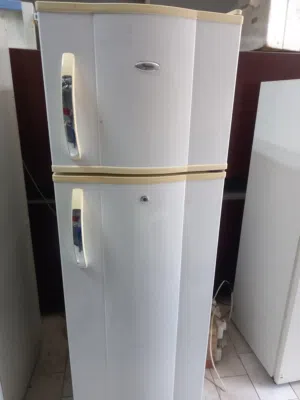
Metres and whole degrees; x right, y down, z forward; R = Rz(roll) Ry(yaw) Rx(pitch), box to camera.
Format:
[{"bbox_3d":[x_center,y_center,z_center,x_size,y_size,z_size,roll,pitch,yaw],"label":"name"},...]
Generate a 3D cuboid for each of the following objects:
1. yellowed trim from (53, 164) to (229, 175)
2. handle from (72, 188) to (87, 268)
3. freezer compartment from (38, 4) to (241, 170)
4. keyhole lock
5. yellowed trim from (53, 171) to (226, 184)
[{"bbox_3d":[-0.019,-0.105,0.965,0.592,0.023,0.070,-2,19,-8],"label":"yellowed trim"},{"bbox_3d":[-0.241,0.111,0.982,0.038,0.300,0.045,-2,19,-8],"label":"handle"},{"bbox_3d":[-0.053,-0.400,1.134,0.595,0.471,0.580,-2,19,-8],"label":"freezer compartment"},{"bbox_3d":[-0.019,-0.003,0.965,0.023,0.023,0.012,-2,19,-8],"label":"keyhole lock"},{"bbox_3d":[-0.020,-0.075,0.975,0.590,0.026,0.070,-2,19,-8],"label":"yellowed trim"}]

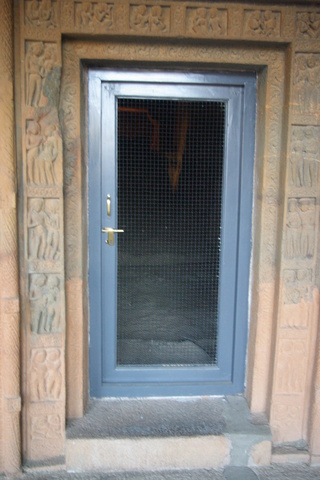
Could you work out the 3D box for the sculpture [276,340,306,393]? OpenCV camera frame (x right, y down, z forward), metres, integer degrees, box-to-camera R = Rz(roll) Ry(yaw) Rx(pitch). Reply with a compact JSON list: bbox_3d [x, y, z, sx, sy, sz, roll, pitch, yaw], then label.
[{"bbox_3d":[0.768,0.749,2.840,0.176,0.344,0.045,0,8,-4],"label":"sculpture"}]

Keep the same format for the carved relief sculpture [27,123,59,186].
[{"bbox_3d":[-0.621,-0.465,2.579,0.177,0.352,0.055,0,8,-4],"label":"carved relief sculpture"}]

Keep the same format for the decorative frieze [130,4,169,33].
[{"bbox_3d":[-0.051,-1.064,2.307,0.200,0.114,0.050,0,8,-4],"label":"decorative frieze"}]

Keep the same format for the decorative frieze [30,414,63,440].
[{"bbox_3d":[-0.659,1.085,2.803,0.187,0.168,0.045,0,8,-4],"label":"decorative frieze"}]

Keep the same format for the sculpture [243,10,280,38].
[{"bbox_3d":[0.536,-1.142,2.550,0.206,0.140,0.055,0,8,-4],"label":"sculpture"}]

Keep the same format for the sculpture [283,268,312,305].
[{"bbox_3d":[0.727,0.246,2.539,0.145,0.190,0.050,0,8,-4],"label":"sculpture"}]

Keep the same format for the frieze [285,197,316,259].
[{"bbox_3d":[0.790,-0.069,2.724,0.172,0.352,0.055,0,8,-4],"label":"frieze"}]

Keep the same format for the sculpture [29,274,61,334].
[{"bbox_3d":[-0.584,0.330,2.454,0.163,0.309,0.050,0,8,-4],"label":"sculpture"}]

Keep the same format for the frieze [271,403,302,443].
[{"bbox_3d":[0.762,1.090,2.890,0.185,0.251,0.045,0,8,-4],"label":"frieze"}]

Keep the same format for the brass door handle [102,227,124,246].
[{"bbox_3d":[-0.290,-0.019,2.988,0.139,0.118,0.060,0,8,-4],"label":"brass door handle"}]

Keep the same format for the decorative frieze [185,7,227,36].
[{"bbox_3d":[0.220,-1.059,2.327,0.199,0.125,0.050,0,8,-4],"label":"decorative frieze"}]

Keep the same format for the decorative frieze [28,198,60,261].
[{"bbox_3d":[-0.632,-0.060,2.639,0.183,0.350,0.055,0,8,-4],"label":"decorative frieze"}]

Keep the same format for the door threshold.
[{"bbox_3d":[0.040,1.118,2.832,1.114,0.179,0.478,0,8,-4],"label":"door threshold"}]

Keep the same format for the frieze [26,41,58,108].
[{"bbox_3d":[-0.563,-0.792,2.305,0.143,0.307,0.050,0,8,-4],"label":"frieze"}]

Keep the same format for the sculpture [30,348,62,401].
[{"bbox_3d":[-0.591,0.702,2.503,0.157,0.273,0.050,0,8,-4],"label":"sculpture"}]

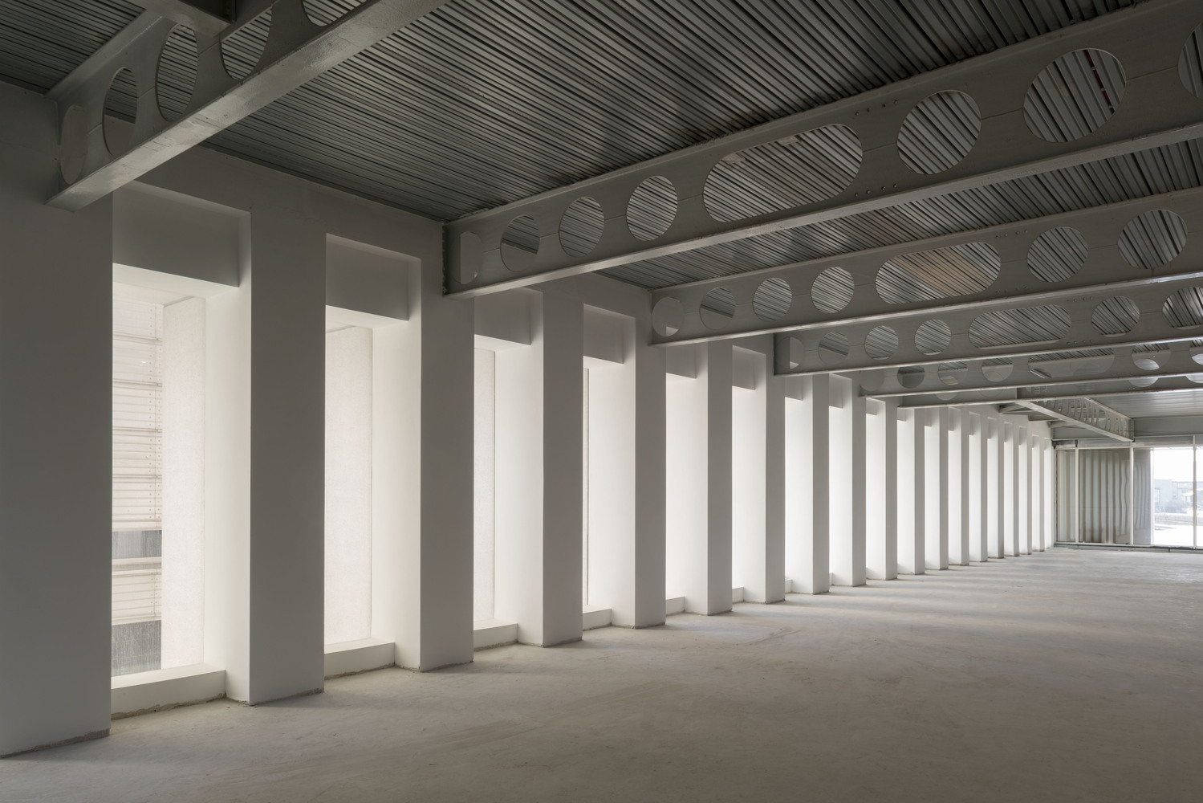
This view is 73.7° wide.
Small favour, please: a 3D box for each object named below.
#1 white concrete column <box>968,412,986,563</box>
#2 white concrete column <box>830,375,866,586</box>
[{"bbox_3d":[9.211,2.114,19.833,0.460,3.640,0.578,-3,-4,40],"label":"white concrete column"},{"bbox_3d":[4.231,1.409,14.228,0.725,3.664,0.592,-2,-3,41],"label":"white concrete column"}]

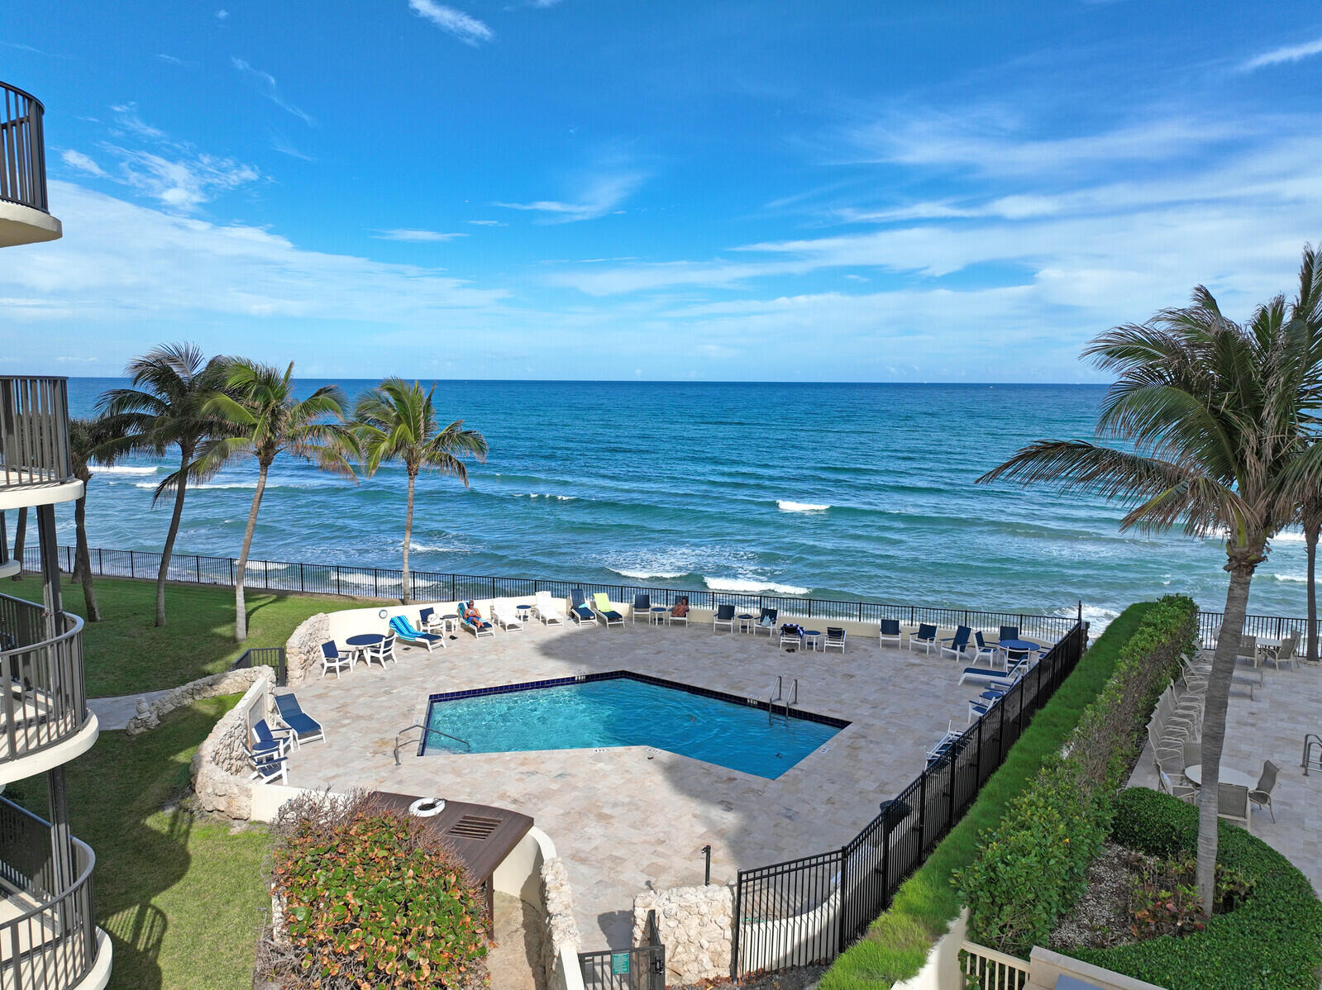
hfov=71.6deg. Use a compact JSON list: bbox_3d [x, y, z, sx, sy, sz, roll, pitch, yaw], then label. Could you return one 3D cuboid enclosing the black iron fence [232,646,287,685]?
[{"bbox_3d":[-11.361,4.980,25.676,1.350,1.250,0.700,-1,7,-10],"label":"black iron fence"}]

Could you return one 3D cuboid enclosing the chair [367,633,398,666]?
[{"bbox_3d":[-8.796,4.925,29.012,0.700,0.940,0.660,2,7,15],"label":"chair"}]

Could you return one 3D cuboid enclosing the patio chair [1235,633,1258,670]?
[{"bbox_3d":[17.836,4.709,27.939,0.620,0.930,0.680,5,8,32],"label":"patio chair"}]

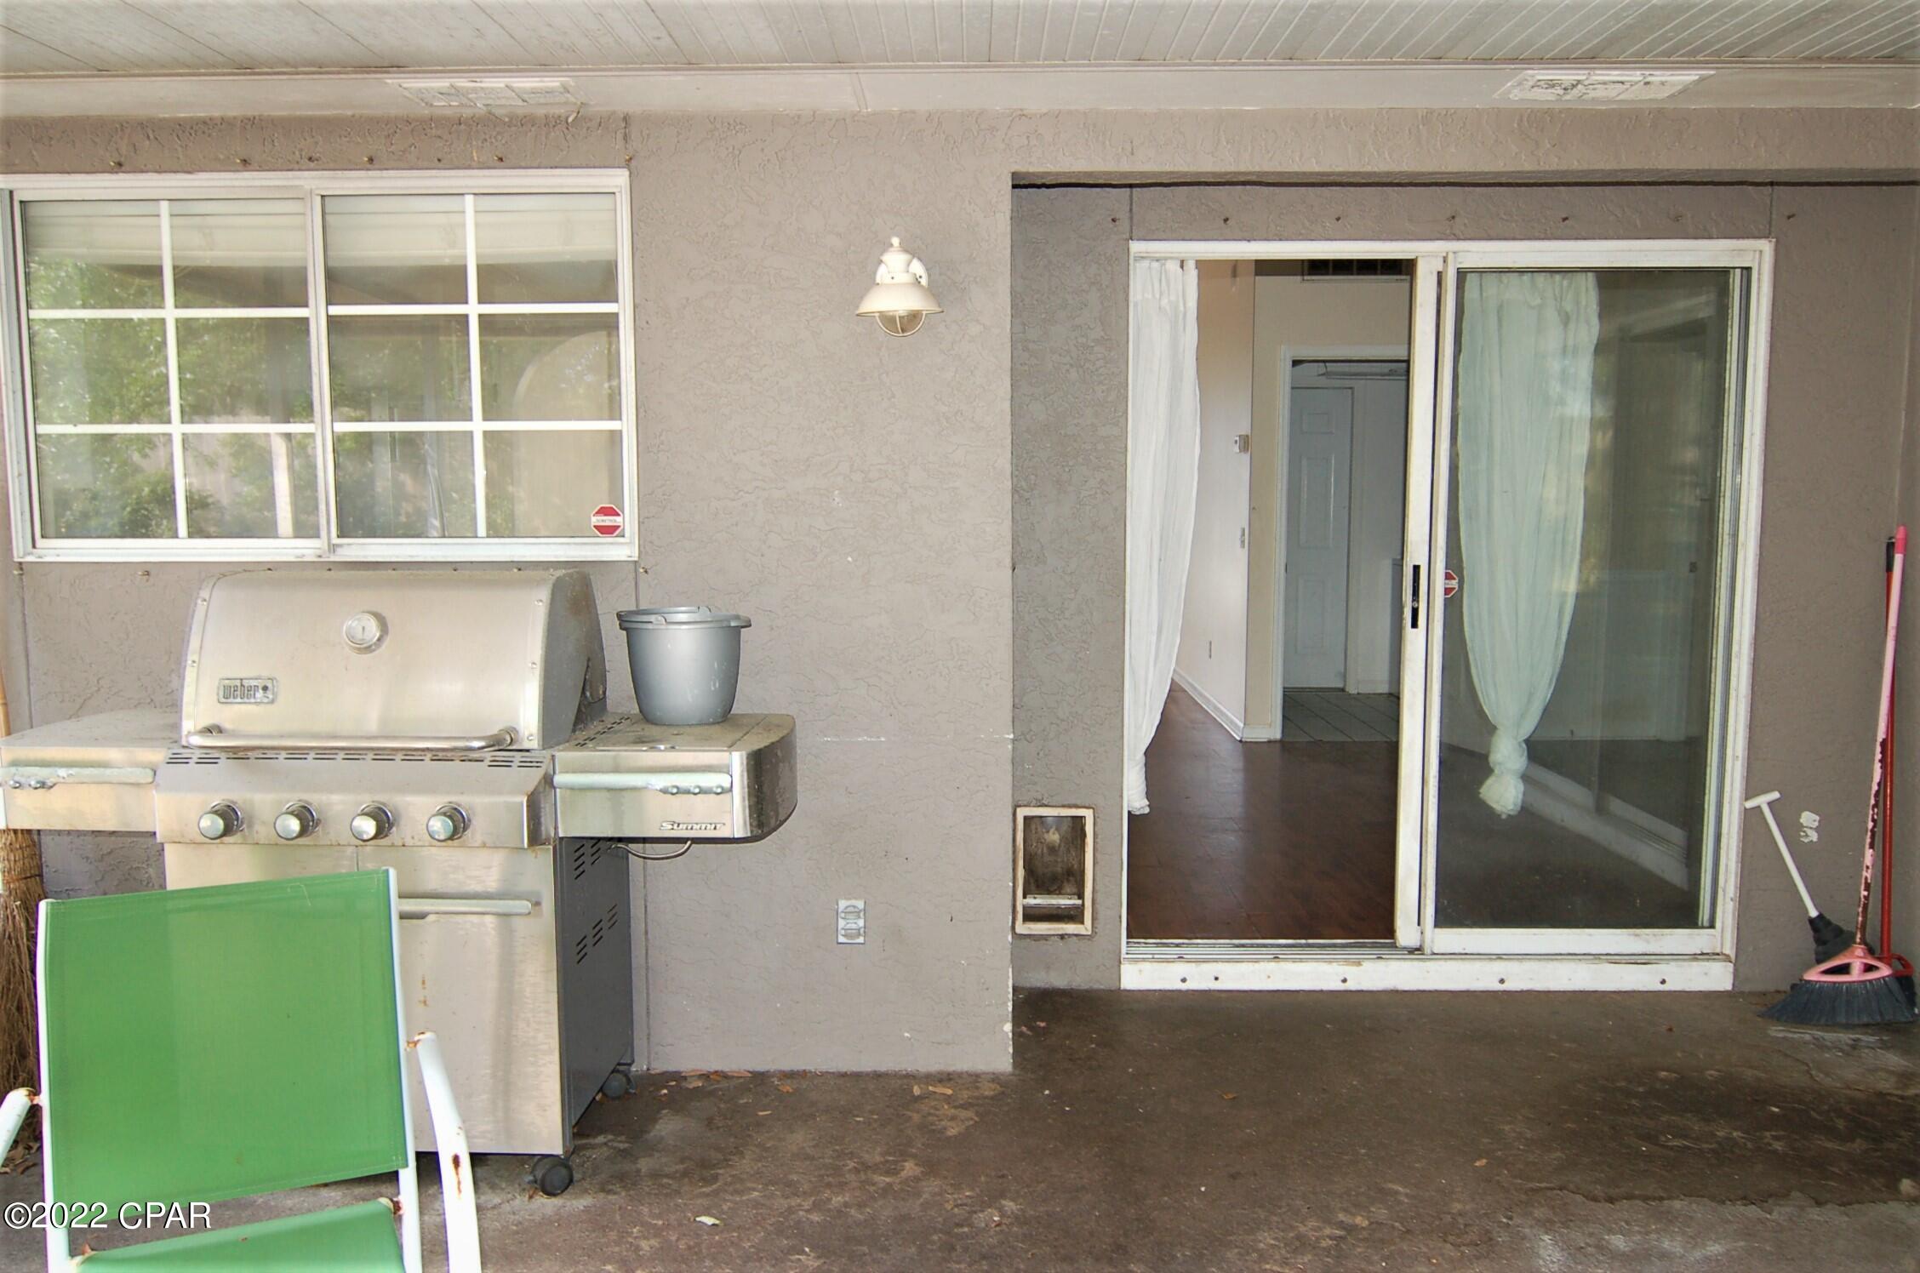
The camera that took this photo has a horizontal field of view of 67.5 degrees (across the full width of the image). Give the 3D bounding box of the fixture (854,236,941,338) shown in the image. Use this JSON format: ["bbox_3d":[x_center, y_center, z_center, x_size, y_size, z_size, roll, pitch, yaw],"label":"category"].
[{"bbox_3d":[-0.139,-0.810,3.341,0.202,0.227,0.231,0,6,1],"label":"fixture"}]

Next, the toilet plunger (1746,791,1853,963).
[{"bbox_3d":[2.413,0.721,4.102,0.165,0.569,0.160,-26,-3,3],"label":"toilet plunger"}]

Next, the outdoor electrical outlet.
[{"bbox_3d":[-0.270,0.717,3.614,0.070,0.115,0.030,0,6,1],"label":"outdoor electrical outlet"}]

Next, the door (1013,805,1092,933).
[{"bbox_3d":[0.277,0.687,4.207,0.230,0.386,0.045,0,6,1],"label":"door"}]

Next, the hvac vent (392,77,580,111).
[{"bbox_3d":[-1.048,-1.218,3.235,0.400,0.020,0.225,0,6,1],"label":"hvac vent"}]

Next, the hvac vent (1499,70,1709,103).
[{"bbox_3d":[1.420,-1.219,3.195,0.409,0.020,0.225,0,6,1],"label":"hvac vent"}]

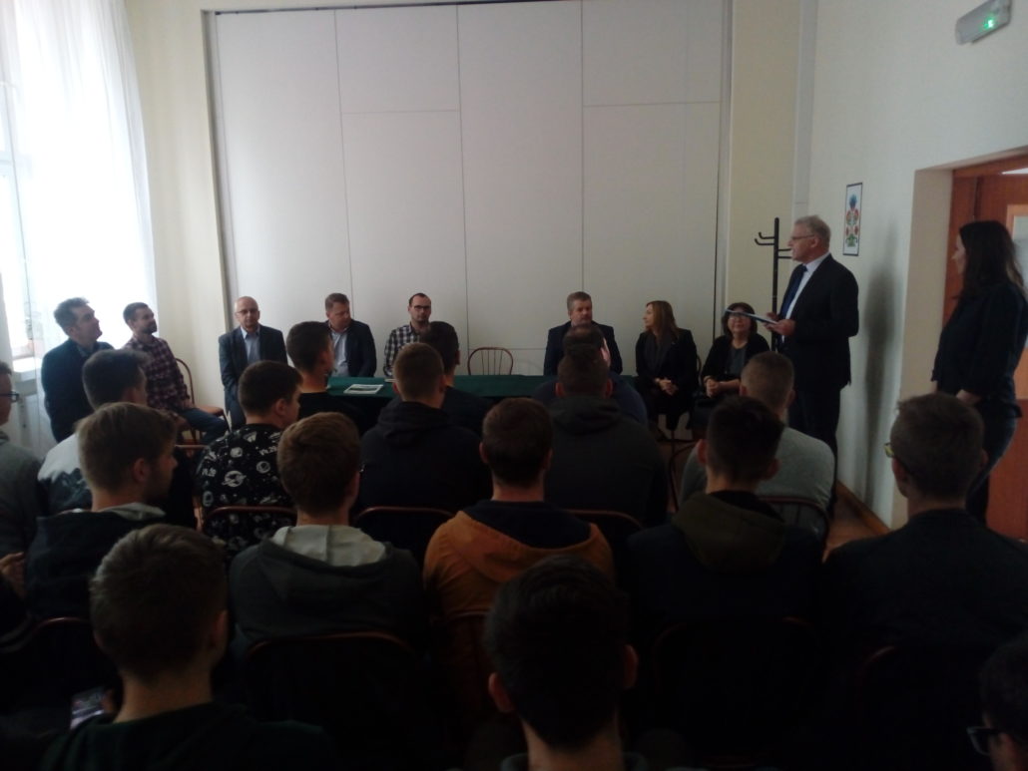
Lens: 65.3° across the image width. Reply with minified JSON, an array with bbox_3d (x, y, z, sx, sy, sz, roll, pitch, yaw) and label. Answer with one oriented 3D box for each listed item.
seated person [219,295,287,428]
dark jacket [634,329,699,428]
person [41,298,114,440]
[{"bbox_3d":[-1.849,0.020,5.835,0.530,1.320,0.780,-2,10,-8],"label":"seated person"},{"bbox_3d":[0.958,-0.048,5.118,0.450,0.620,0.420,0,10,8],"label":"dark jacket"},{"bbox_3d":[-2.358,0.198,4.700,0.800,1.390,0.540,6,12,33],"label":"person"}]

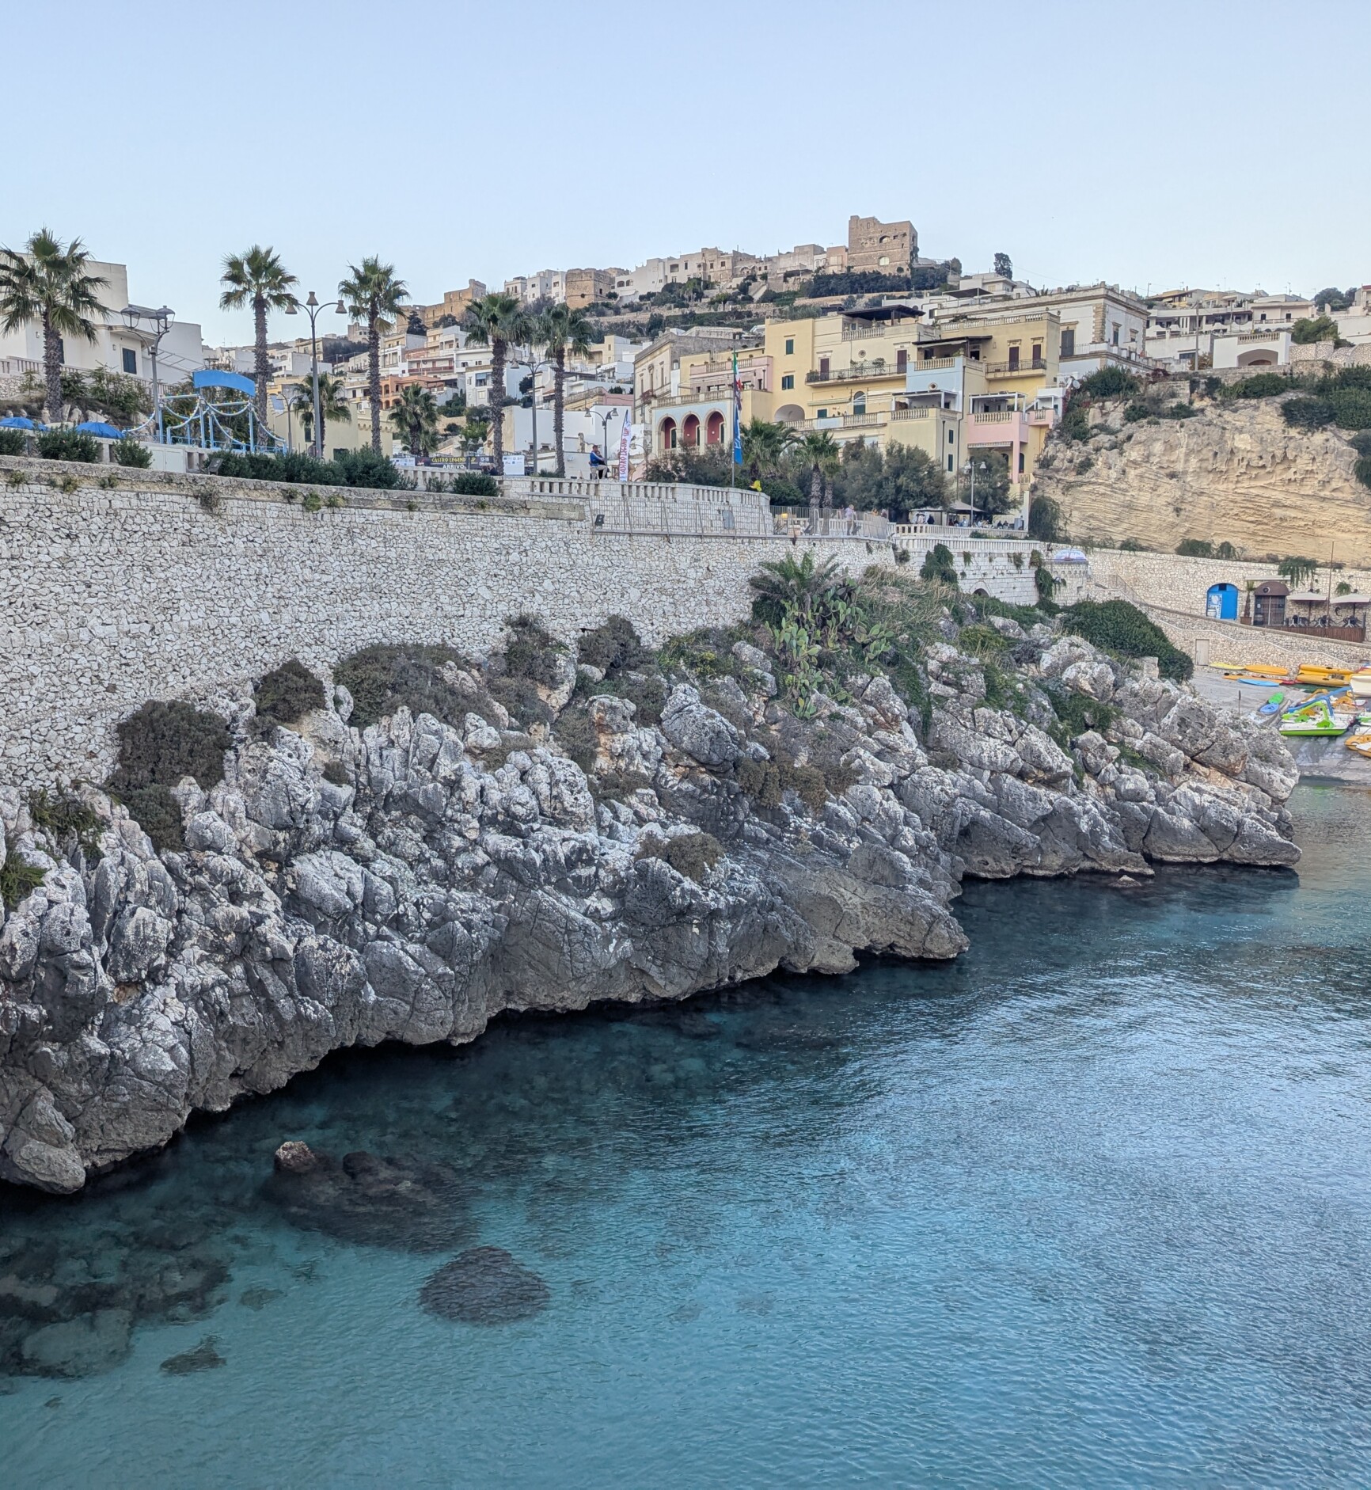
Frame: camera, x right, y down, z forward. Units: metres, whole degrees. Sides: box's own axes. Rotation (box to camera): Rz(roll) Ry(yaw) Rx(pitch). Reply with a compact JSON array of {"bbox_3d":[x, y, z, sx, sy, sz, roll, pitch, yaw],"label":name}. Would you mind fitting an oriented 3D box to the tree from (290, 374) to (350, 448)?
[{"bbox_3d":[-18.609,-15.734,70.434,3.000,6.300,3.000,0,8,0],"label":"tree"}]

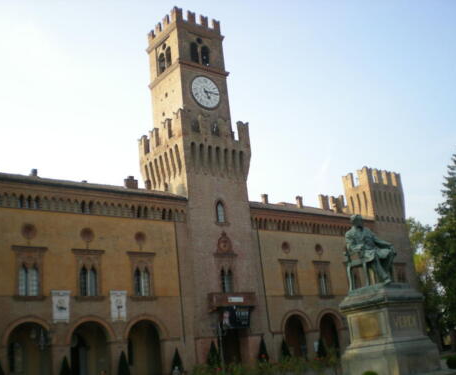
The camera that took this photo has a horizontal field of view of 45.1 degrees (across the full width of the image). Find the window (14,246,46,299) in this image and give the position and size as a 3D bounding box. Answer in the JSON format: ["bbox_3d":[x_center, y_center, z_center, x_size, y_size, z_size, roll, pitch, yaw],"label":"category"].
[{"bbox_3d":[-13.669,5.911,37.641,2.456,3.731,0.400,8,-22,-37],"label":"window"}]

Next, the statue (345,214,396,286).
[{"bbox_3d":[5.950,2.640,23.000,1.400,2.950,1.750,8,-22,-37],"label":"statue"}]

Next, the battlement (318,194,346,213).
[{"bbox_3d":[11.162,1.741,58.627,2.600,1.800,1.400,8,-22,-37],"label":"battlement"}]

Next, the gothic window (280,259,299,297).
[{"bbox_3d":[5.028,7.380,44.517,1.700,3.100,0.400,8,-22,-37],"label":"gothic window"}]

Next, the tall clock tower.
[{"bbox_3d":[-2.930,-0.057,53.179,7.942,35.306,7.942,8,-22,-37],"label":"tall clock tower"}]

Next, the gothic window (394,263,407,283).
[{"bbox_3d":[19.916,10.391,62.897,2.218,3.400,0.400,8,-22,-37],"label":"gothic window"}]

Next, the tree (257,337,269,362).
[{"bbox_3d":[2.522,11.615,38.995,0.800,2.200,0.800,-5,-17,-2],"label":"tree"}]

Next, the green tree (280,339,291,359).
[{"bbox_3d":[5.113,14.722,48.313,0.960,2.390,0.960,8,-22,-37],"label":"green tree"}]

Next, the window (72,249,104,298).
[{"bbox_3d":[-8.702,5.427,34.239,1.900,3.100,0.400,8,-22,-37],"label":"window"}]

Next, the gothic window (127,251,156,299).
[{"bbox_3d":[-5.774,5.841,36.432,1.850,3.150,0.400,8,-22,-37],"label":"gothic window"}]

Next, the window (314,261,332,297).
[{"bbox_3d":[9.502,9.237,54.974,2.511,3.675,0.400,8,-22,-37],"label":"window"}]

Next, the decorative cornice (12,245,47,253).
[{"bbox_3d":[-13.773,4.261,38.060,2.453,0.421,0.300,8,-22,-37],"label":"decorative cornice"}]

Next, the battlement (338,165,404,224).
[{"bbox_3d":[18.067,1.515,66.567,6.726,6.346,3.648,8,-22,-37],"label":"battlement"}]

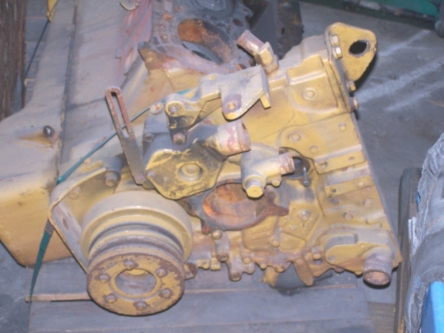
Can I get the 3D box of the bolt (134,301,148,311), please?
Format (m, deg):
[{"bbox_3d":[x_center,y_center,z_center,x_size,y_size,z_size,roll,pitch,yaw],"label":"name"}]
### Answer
[{"bbox_3d":[-0.145,0.250,1.892,0.019,0.019,0.010,-13,43,10],"label":"bolt"}]

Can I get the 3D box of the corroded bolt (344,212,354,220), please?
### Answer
[{"bbox_3d":[0.241,0.095,1.993,0.017,0.017,0.010,-13,43,10],"label":"corroded bolt"}]

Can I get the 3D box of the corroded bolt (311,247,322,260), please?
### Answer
[{"bbox_3d":[0.183,0.169,2.037,0.018,0.018,0.020,-13,43,10],"label":"corroded bolt"}]

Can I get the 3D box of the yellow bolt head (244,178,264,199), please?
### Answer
[{"bbox_3d":[0.057,0.039,1.837,0.031,0.031,0.022,-13,43,10],"label":"yellow bolt head"}]

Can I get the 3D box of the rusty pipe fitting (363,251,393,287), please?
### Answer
[{"bbox_3d":[0.296,0.189,1.997,0.053,0.053,0.056,5,46,5],"label":"rusty pipe fitting"}]

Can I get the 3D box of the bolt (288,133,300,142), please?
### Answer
[{"bbox_3d":[0.129,-0.051,1.847,0.020,0.020,0.010,-13,43,10],"label":"bolt"}]

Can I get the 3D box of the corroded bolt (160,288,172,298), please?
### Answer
[{"bbox_3d":[-0.099,0.226,1.871,0.019,0.019,0.010,-13,43,10],"label":"corroded bolt"}]

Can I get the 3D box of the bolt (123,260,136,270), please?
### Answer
[{"bbox_3d":[-0.160,0.171,1.816,0.019,0.019,0.010,-13,43,10],"label":"bolt"}]

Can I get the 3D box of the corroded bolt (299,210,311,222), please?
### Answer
[{"bbox_3d":[0.155,0.093,1.977,0.021,0.021,0.012,-13,43,10],"label":"corroded bolt"}]

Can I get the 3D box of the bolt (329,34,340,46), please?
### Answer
[{"bbox_3d":[0.186,-0.207,1.733,0.014,0.020,0.020,-13,43,10],"label":"bolt"}]

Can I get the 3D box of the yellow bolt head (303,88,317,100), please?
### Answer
[{"bbox_3d":[0.147,-0.121,1.765,0.021,0.021,0.010,-13,43,10],"label":"yellow bolt head"}]

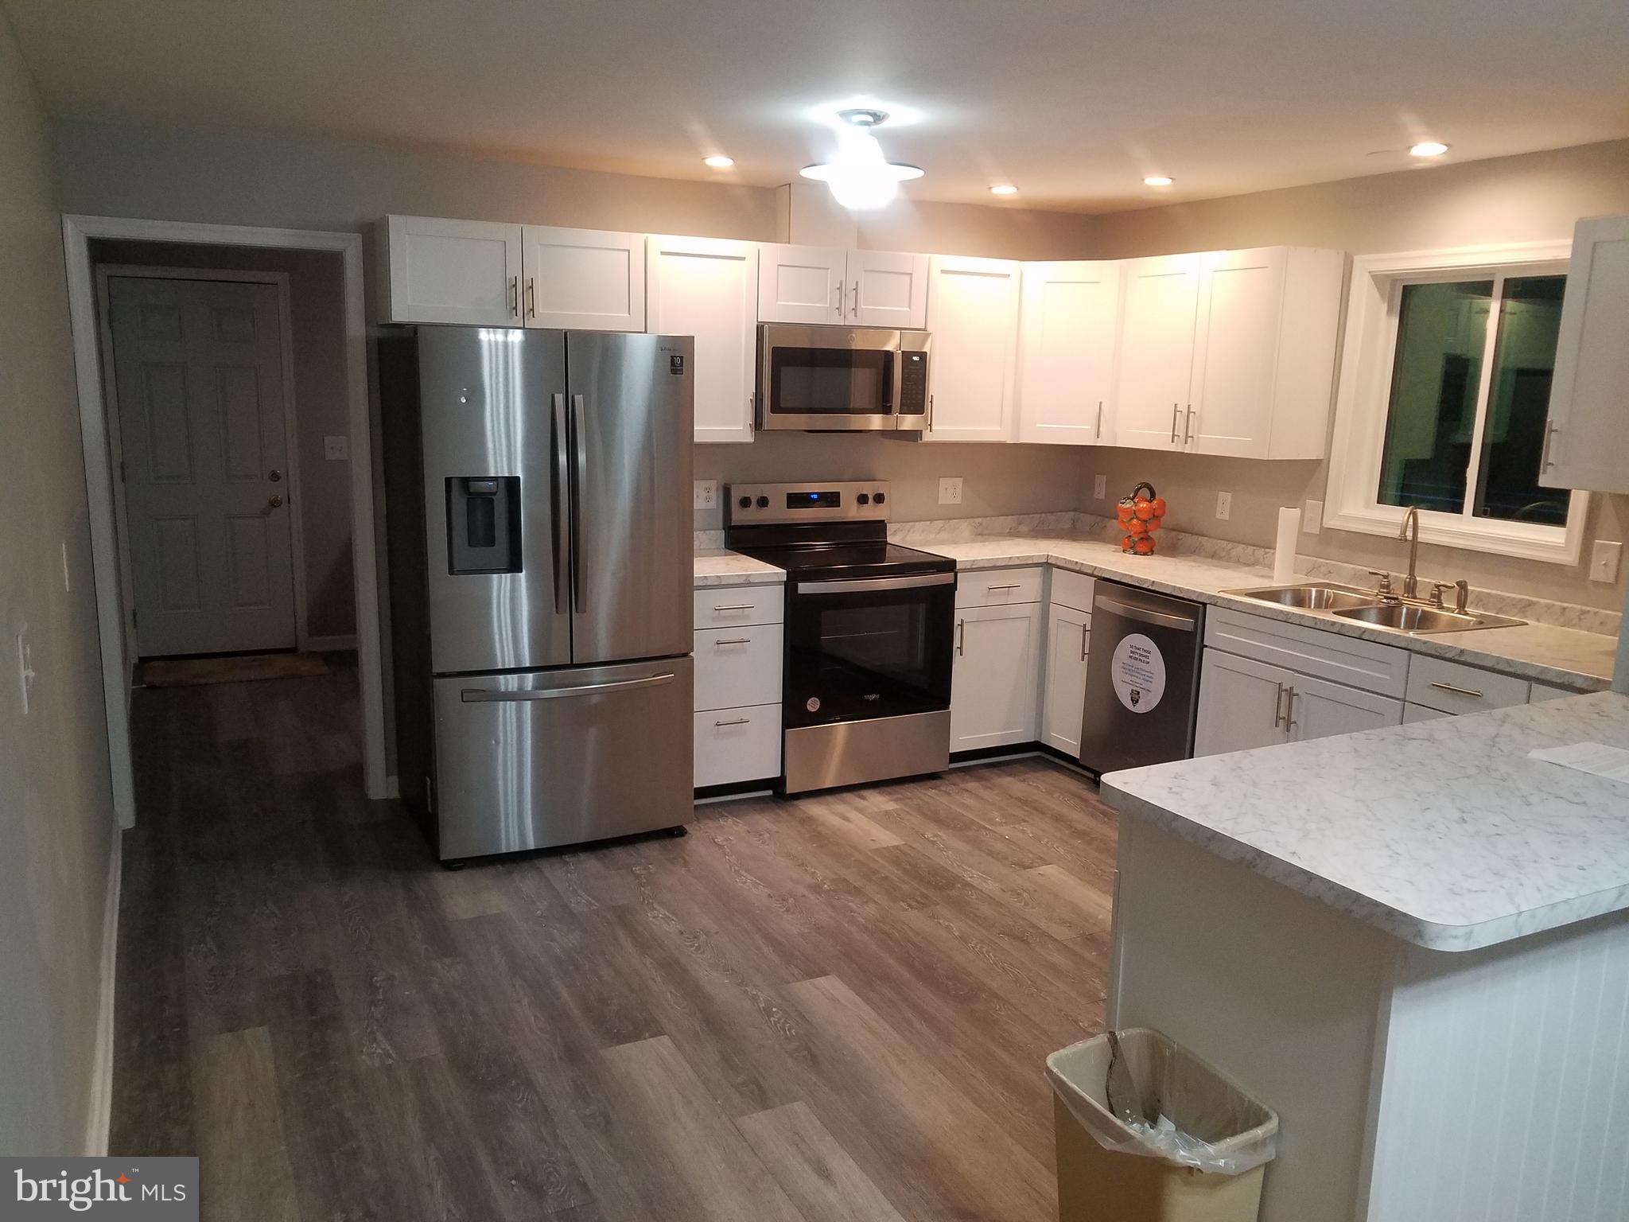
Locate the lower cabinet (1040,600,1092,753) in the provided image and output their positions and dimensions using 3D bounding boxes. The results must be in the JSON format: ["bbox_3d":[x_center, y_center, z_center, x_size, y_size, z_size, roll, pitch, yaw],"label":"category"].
[{"bbox_3d":[1.329,0.274,5.345,0.590,0.640,0.295,-4,12,-27],"label":"lower cabinet"}]

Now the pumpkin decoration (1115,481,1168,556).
[{"bbox_3d":[1.414,-0.399,5.292,0.212,0.302,0.190,4,11,14],"label":"pumpkin decoration"}]

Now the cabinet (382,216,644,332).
[{"bbox_3d":[-1.094,-1.212,4.470,0.914,0.350,0.325,-4,12,-26],"label":"cabinet"}]

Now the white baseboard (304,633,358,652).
[{"bbox_3d":[-2.828,0.184,7.218,0.315,0.085,0.015,-4,12,-27],"label":"white baseboard"}]

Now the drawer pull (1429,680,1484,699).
[{"bbox_3d":[1.845,0.227,3.501,0.035,0.013,0.160,-4,12,-26],"label":"drawer pull"}]

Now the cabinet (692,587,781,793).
[{"bbox_3d":[-0.455,0.239,4.914,0.450,0.810,0.630,-4,12,-26],"label":"cabinet"}]

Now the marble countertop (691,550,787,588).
[{"bbox_3d":[-0.442,-0.175,4.851,0.434,0.042,0.636,-4,12,-27],"label":"marble countertop"}]

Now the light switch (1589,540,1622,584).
[{"bbox_3d":[2.418,-0.150,3.737,0.014,0.122,0.081,-4,12,-26],"label":"light switch"}]

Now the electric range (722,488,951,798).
[{"bbox_3d":[0.105,0.087,5.118,0.760,1.190,0.690,-4,12,-26],"label":"electric range"}]

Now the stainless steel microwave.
[{"bbox_3d":[0.069,-0.960,5.073,0.757,0.410,0.390,-4,12,-26],"label":"stainless steel microwave"}]

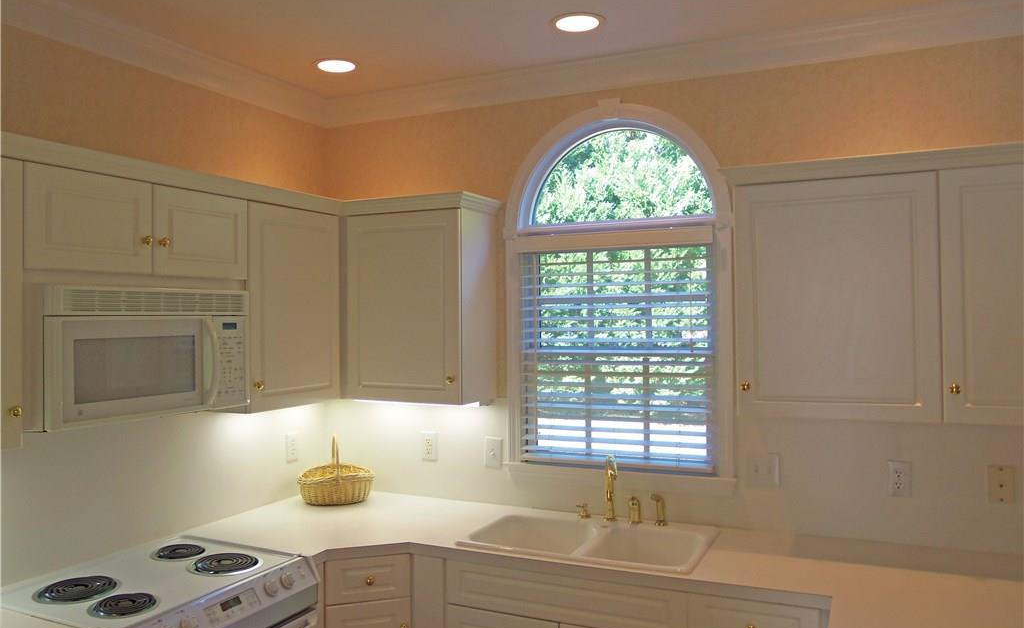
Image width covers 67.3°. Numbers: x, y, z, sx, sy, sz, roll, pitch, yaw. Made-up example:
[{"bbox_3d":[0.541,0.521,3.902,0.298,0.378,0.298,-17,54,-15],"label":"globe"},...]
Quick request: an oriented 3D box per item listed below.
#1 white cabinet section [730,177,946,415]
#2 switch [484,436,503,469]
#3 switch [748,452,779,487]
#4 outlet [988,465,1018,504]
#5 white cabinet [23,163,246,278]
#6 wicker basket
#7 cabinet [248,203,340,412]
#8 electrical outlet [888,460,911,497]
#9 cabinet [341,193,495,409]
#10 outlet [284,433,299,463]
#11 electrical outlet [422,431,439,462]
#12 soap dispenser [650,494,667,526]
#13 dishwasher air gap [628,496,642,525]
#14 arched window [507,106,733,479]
[{"bbox_3d":[1.109,-0.048,2.648,0.617,0.786,0.320,-1,0,25],"label":"white cabinet section"},{"bbox_3d":[-0.081,0.604,3.333,0.077,0.121,0.015,-1,0,25],"label":"switch"},{"bbox_3d":[0.941,0.585,2.867,0.116,0.121,0.013,-1,0,25],"label":"switch"},{"bbox_3d":[1.631,0.566,2.554,0.077,0.121,0.010,-1,0,25],"label":"outlet"},{"bbox_3d":[-1.279,-0.262,2.494,0.321,0.293,0.821,-1,0,25],"label":"white cabinet"},{"bbox_3d":[-0.784,0.692,3.404,0.320,0.285,0.240,-1,0,-18],"label":"wicker basket"},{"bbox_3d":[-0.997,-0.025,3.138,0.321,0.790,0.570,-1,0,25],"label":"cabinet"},{"bbox_3d":[1.334,0.566,2.647,0.076,0.124,0.009,-1,0,25],"label":"electrical outlet"},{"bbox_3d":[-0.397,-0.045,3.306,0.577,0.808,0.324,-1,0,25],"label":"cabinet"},{"bbox_3d":[-0.990,0.608,3.477,0.010,0.119,0.075,-1,0,25],"label":"outlet"},{"bbox_3d":[-0.367,0.596,3.459,0.076,0.124,0.009,-1,0,25],"label":"electrical outlet"},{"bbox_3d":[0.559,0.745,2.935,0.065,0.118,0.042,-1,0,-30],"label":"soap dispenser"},{"bbox_3d":[0.481,0.766,3.001,0.048,0.090,0.048,-1,0,25],"label":"dishwasher air gap"},{"bbox_3d":[0.413,-0.104,3.123,0.940,1.455,0.110,-1,0,25],"label":"arched window"}]

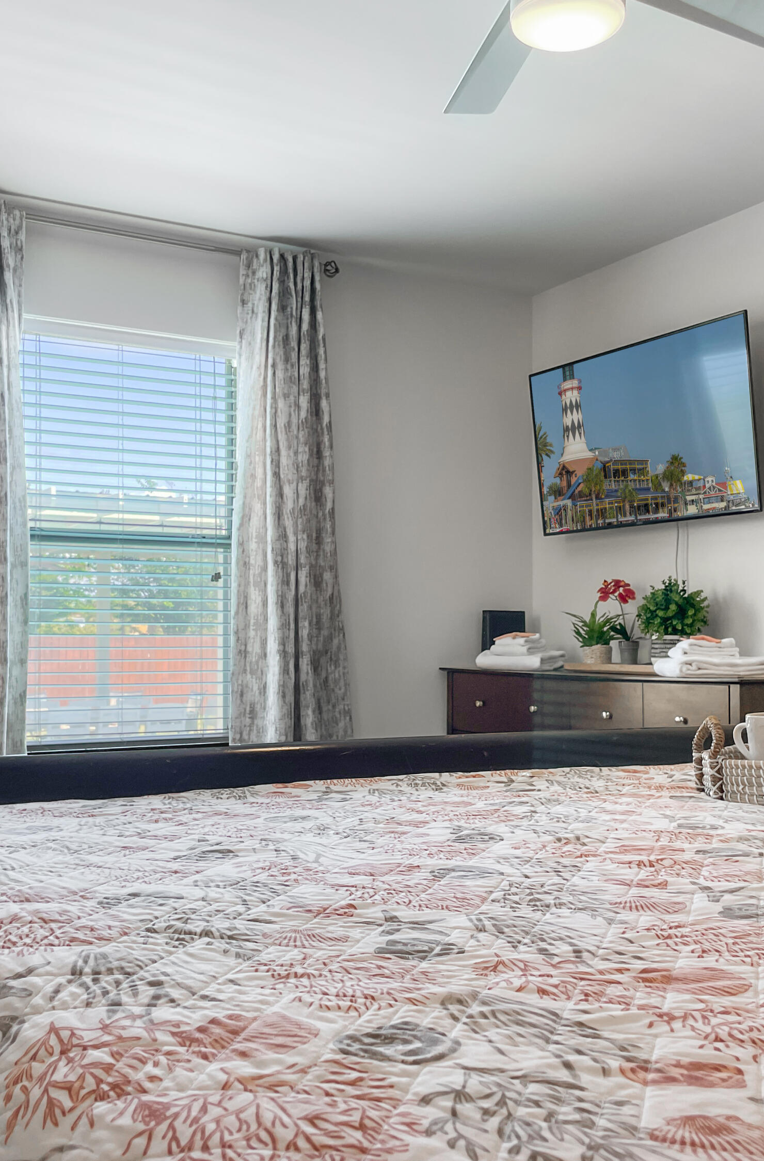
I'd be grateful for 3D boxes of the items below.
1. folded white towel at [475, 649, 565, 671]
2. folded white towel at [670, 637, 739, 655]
[{"bbox_3d":[0.554,0.316,4.570,0.280,0.080,0.220,-2,-3,41],"label":"folded white towel"},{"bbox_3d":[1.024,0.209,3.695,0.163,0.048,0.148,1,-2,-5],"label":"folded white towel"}]

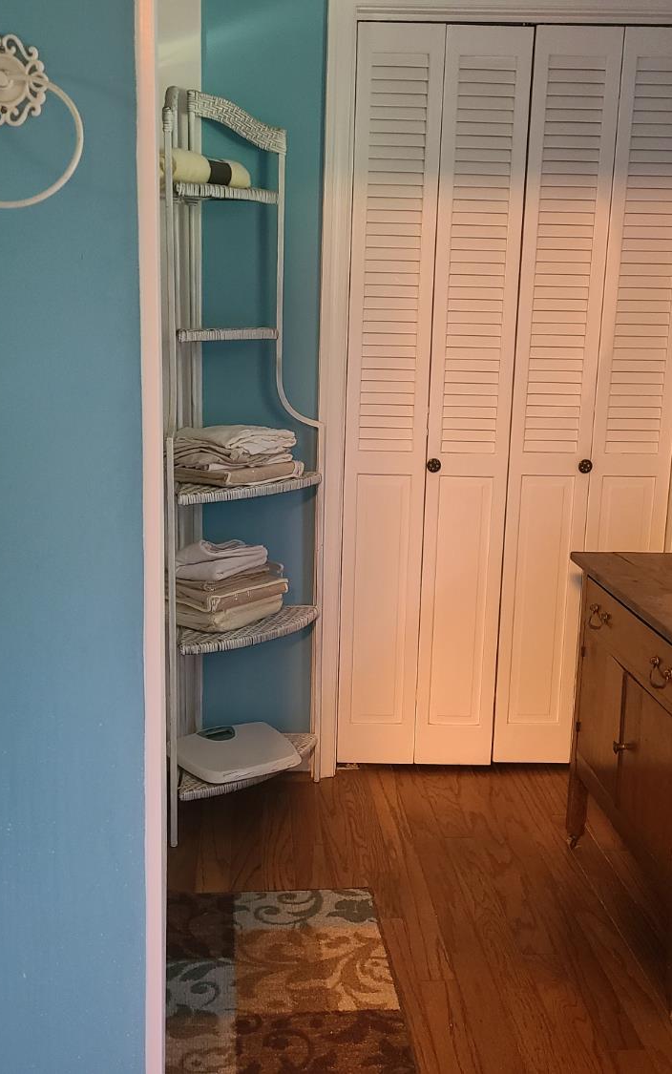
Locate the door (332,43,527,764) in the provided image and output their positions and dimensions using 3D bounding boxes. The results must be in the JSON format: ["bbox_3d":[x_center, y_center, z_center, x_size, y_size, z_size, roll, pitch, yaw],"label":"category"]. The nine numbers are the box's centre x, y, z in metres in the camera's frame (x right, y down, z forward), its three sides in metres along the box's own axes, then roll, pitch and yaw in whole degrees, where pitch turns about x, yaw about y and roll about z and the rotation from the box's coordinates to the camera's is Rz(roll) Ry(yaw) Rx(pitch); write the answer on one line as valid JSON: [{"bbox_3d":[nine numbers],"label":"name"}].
[{"bbox_3d":[0.256,-0.327,2.946,0.452,2.000,0.035,1,12,-1],"label":"door"}]

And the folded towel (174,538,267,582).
[{"bbox_3d":[-0.321,0.051,2.809,0.180,0.062,0.240,7,13,25],"label":"folded towel"}]

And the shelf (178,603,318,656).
[{"bbox_3d":[-0.235,0.230,2.776,0.383,0.025,0.405,1,12,-1],"label":"shelf"}]

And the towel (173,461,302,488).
[{"bbox_3d":[-0.272,-0.171,2.800,0.200,0.038,0.270,9,14,34],"label":"towel"}]

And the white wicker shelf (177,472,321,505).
[{"bbox_3d":[-0.226,-0.123,2.703,0.383,0.025,0.405,1,12,-1],"label":"white wicker shelf"}]

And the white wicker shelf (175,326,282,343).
[{"bbox_3d":[-0.274,-0.505,2.682,0.260,0.028,0.280,1,12,-1],"label":"white wicker shelf"}]

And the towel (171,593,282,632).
[{"bbox_3d":[-0.295,0.183,2.846,0.190,0.049,0.250,8,14,31],"label":"towel"}]

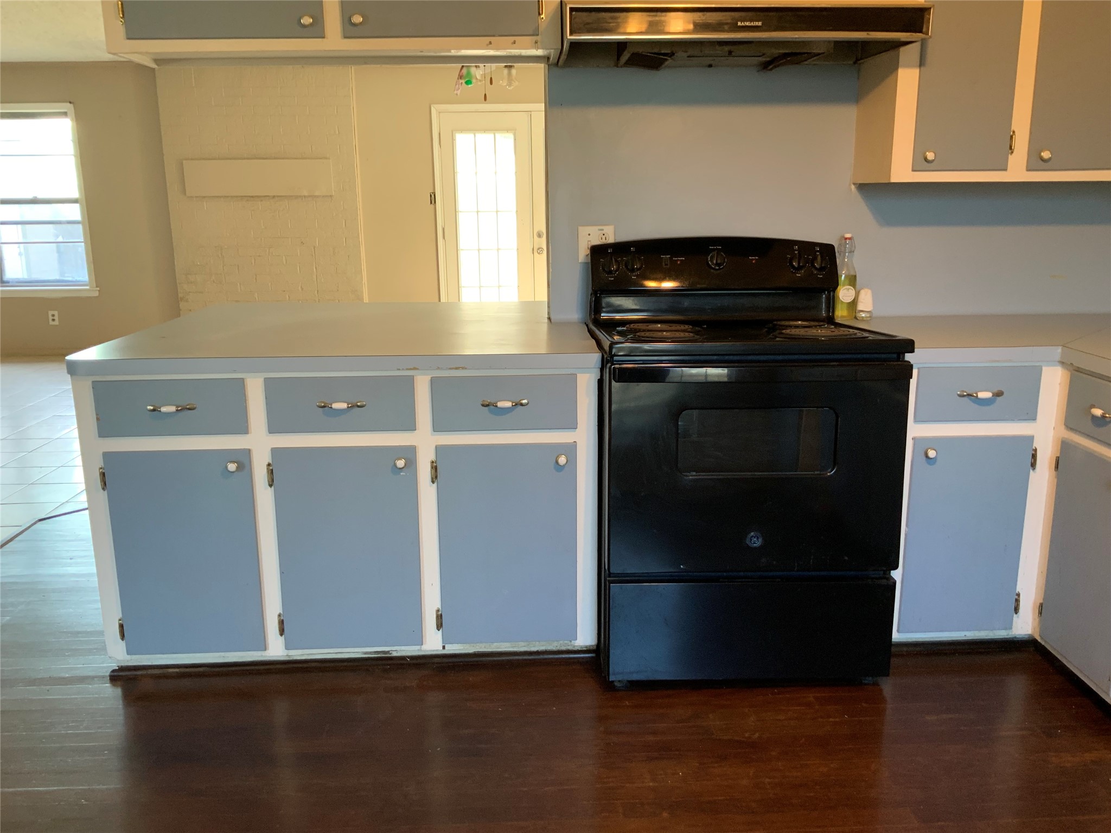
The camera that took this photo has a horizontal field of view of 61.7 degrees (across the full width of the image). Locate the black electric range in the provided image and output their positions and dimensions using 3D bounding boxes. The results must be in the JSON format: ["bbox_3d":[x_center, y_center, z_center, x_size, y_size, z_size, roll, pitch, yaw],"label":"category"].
[{"bbox_3d":[0.501,0.084,2.673,0.760,1.161,0.720,-1,13,-1],"label":"black electric range"}]

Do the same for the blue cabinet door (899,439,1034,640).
[{"bbox_3d":[1.149,0.336,2.618,0.339,0.580,0.027,-1,13,-3],"label":"blue cabinet door"}]

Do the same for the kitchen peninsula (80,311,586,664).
[{"bbox_3d":[-0.612,0.132,3.120,1.397,0.881,1.280,-1,13,-3],"label":"kitchen peninsula"}]

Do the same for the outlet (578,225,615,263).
[{"bbox_3d":[0.132,-0.555,2.994,0.118,0.117,0.012,-1,13,-3],"label":"outlet"}]

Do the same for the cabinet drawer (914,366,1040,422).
[{"bbox_3d":[1.145,-0.061,2.527,0.343,0.150,0.027,-1,13,-3],"label":"cabinet drawer"}]

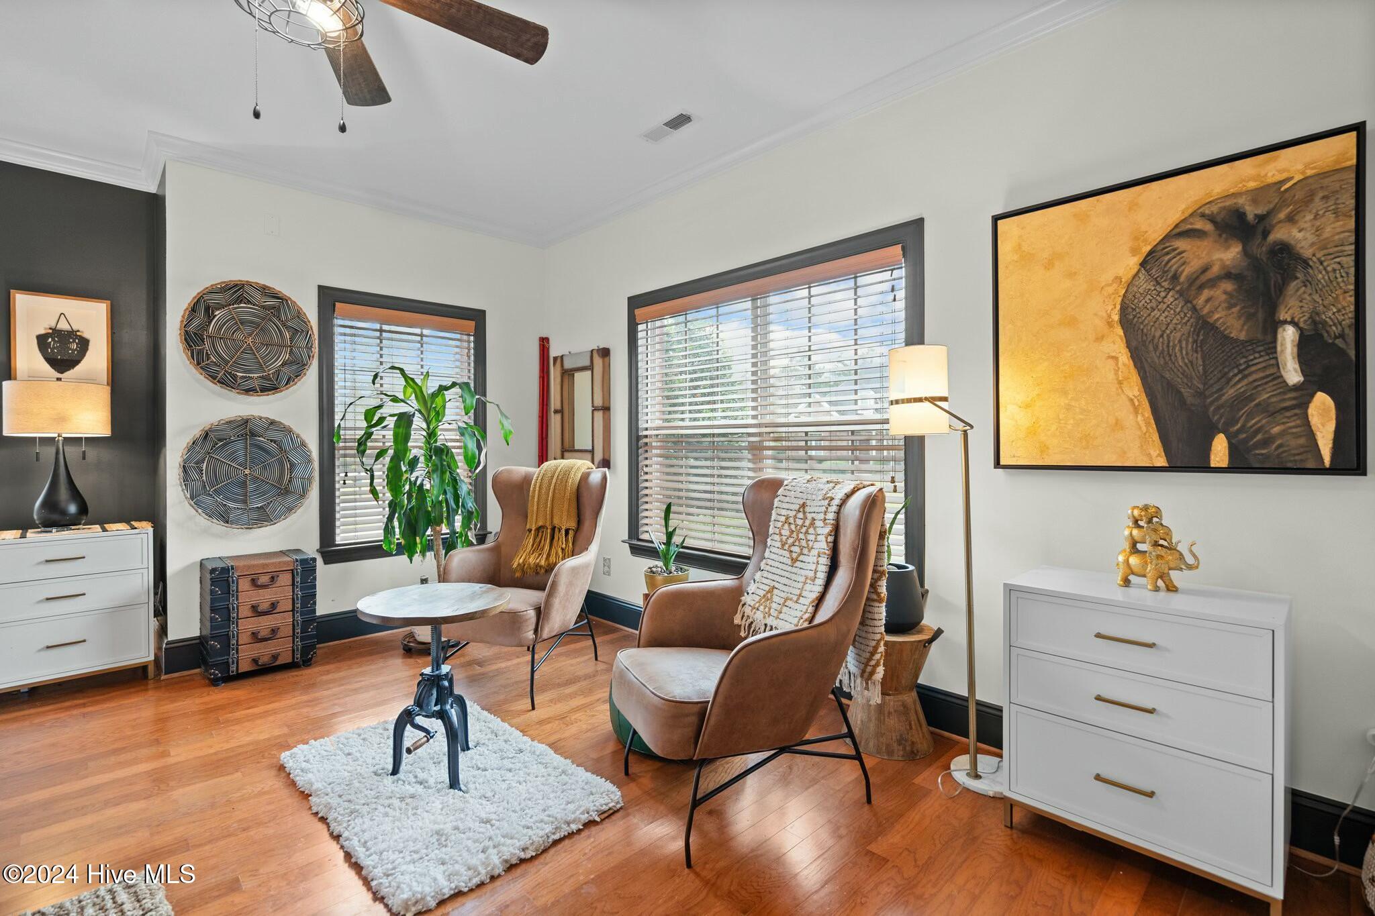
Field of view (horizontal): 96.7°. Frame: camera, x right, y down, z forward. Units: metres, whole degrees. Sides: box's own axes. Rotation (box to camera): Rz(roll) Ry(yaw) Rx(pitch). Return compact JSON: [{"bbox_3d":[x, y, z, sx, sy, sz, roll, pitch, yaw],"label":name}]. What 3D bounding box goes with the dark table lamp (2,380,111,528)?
[{"bbox_3d":[-3.312,-0.017,3.220,0.400,0.780,0.400,-1,1,-43],"label":"dark table lamp"}]

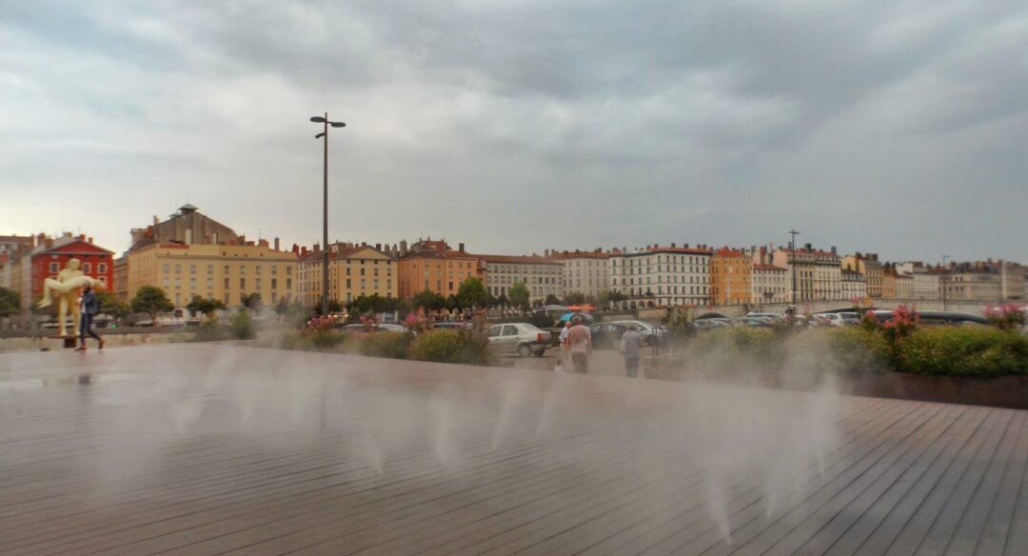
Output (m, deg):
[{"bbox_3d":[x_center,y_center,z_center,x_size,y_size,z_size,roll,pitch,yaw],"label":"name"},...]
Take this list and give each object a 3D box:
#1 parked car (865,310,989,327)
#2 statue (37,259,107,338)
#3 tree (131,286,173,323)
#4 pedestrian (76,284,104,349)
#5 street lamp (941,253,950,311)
[{"bbox_3d":[13.100,1.750,23.500,4.400,1.520,1.800,-2,-2,32],"label":"parked car"},{"bbox_3d":[-13.628,0.631,23.800,1.920,2.450,0.850,1,-2,-31],"label":"statue"},{"bbox_3d":[-85.612,5.978,183.000,8.400,8.900,8.400,1,-2,-30],"label":"tree"},{"bbox_3d":[-11.436,1.059,20.776,0.680,1.770,0.520,1,-2,-21],"label":"pedestrian"},{"bbox_3d":[75.472,1.104,134.856,1.400,10.700,0.350,0,-2,18],"label":"street lamp"}]

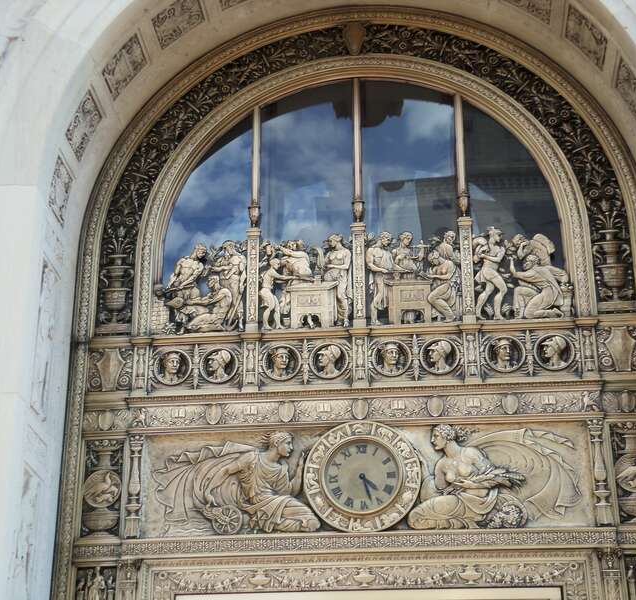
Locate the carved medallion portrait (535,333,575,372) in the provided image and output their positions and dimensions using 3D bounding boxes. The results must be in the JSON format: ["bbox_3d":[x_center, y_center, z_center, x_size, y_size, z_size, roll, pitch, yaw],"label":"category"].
[{"bbox_3d":[2.085,0.461,12.634,0.350,0.350,0.090,-2,-28,4],"label":"carved medallion portrait"}]

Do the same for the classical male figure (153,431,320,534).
[{"bbox_3d":[-0.610,1.389,10.913,1.277,0.796,0.180,-2,-26,5],"label":"classical male figure"}]

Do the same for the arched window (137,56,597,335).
[{"bbox_3d":[0.365,-0.915,12.007,3.771,2.566,0.280,-2,-26,5],"label":"arched window"}]

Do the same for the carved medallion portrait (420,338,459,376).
[{"bbox_3d":[0.952,0.443,11.231,0.293,0.290,0.090,-2,-26,5],"label":"carved medallion portrait"}]

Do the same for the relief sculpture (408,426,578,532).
[{"bbox_3d":[1.310,1.324,10.753,1.295,0.783,0.180,-2,-26,5],"label":"relief sculpture"}]

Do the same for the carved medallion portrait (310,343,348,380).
[{"bbox_3d":[0.090,0.485,11.297,0.298,0.309,0.090,-2,-26,5],"label":"carved medallion portrait"}]

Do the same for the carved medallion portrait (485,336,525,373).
[{"bbox_3d":[1.649,0.480,12.667,0.350,0.350,0.090,-2,-28,4],"label":"carved medallion portrait"}]

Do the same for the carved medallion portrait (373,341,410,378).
[{"bbox_3d":[0.653,0.519,12.745,0.350,0.350,0.090,-2,-28,4],"label":"carved medallion portrait"}]

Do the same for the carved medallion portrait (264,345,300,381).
[{"bbox_3d":[-0.326,0.558,12.822,0.350,0.350,0.090,-2,-28,4],"label":"carved medallion portrait"}]

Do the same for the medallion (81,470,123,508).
[{"bbox_3d":[-1.662,1.463,11.061,0.302,0.295,0.080,-2,-26,5],"label":"medallion"}]

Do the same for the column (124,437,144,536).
[{"bbox_3d":[-1.596,1.604,12.389,0.180,0.950,0.150,-2,-28,4],"label":"column"}]

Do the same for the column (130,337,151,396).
[{"bbox_3d":[-1.412,0.528,11.409,0.148,0.507,0.080,-2,-26,5],"label":"column"}]

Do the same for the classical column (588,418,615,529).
[{"bbox_3d":[2.114,1.276,10.695,0.164,0.841,0.160,-2,-26,5],"label":"classical column"}]

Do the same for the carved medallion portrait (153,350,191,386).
[{"bbox_3d":[-1.318,0.605,12.895,0.350,0.350,0.090,-2,-28,4],"label":"carved medallion portrait"}]

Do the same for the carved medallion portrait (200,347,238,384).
[{"bbox_3d":[-0.884,0.585,12.863,0.350,0.350,0.090,-2,-28,4],"label":"carved medallion portrait"}]

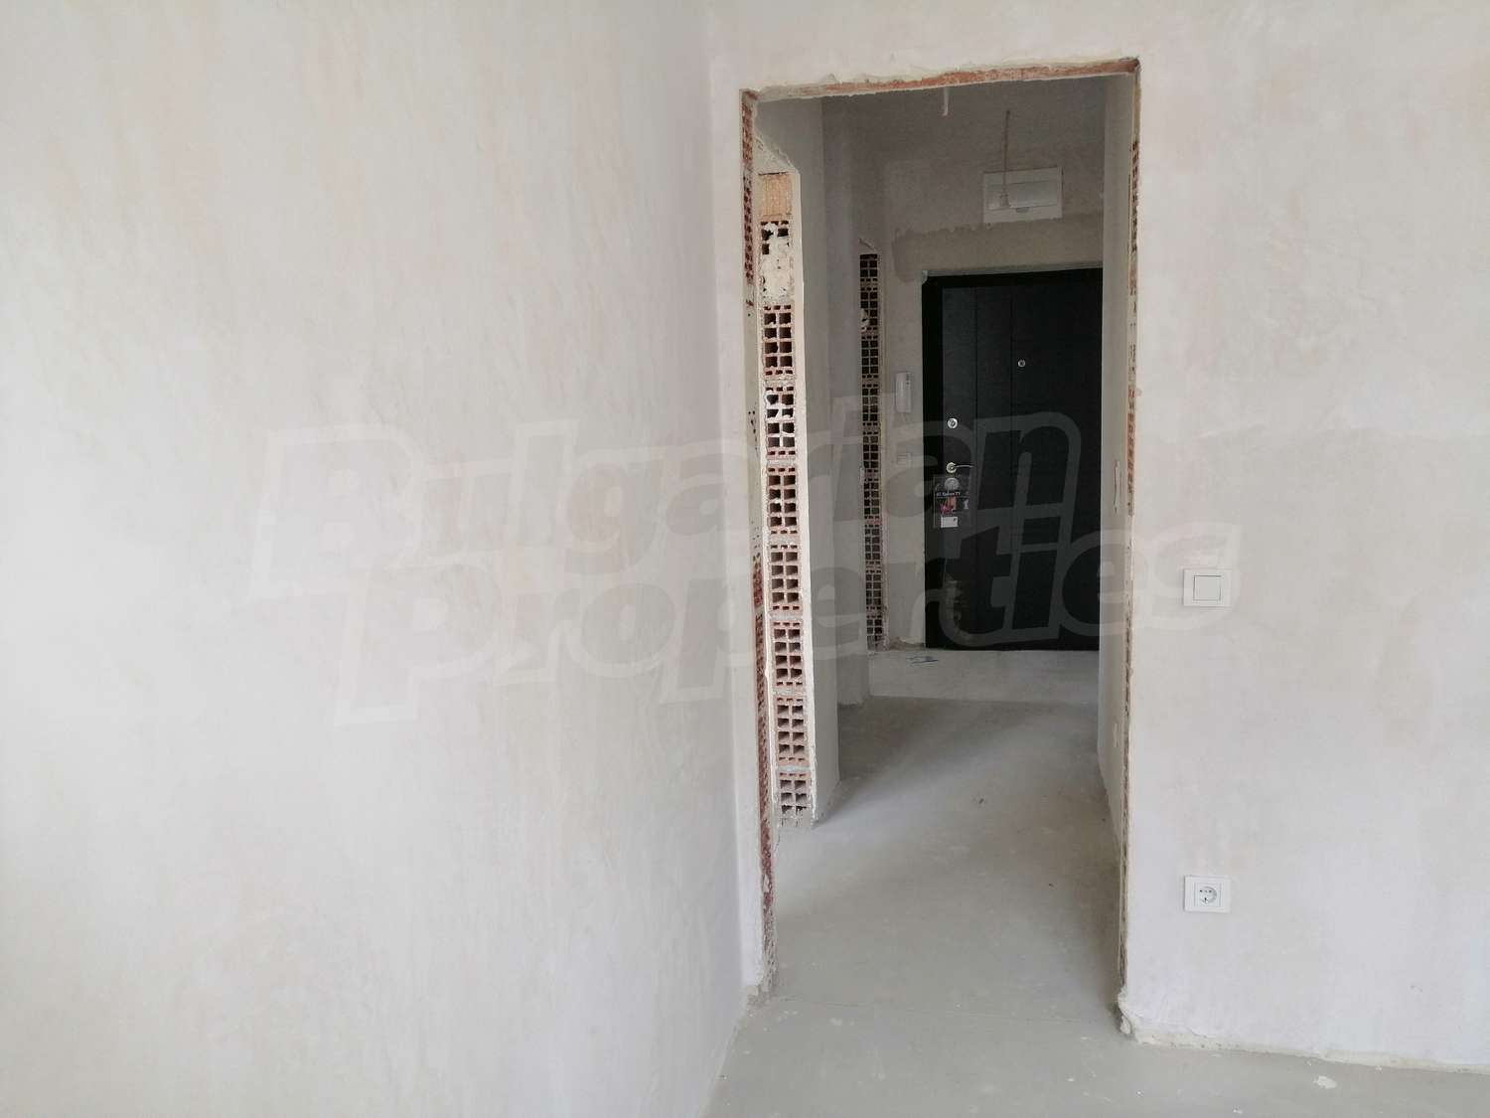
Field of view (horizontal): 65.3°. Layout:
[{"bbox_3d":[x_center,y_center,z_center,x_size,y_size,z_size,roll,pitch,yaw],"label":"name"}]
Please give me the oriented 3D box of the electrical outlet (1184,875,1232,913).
[{"bbox_3d":[0.981,0.715,2.463,0.091,0.079,0.012,0,8,14],"label":"electrical outlet"}]

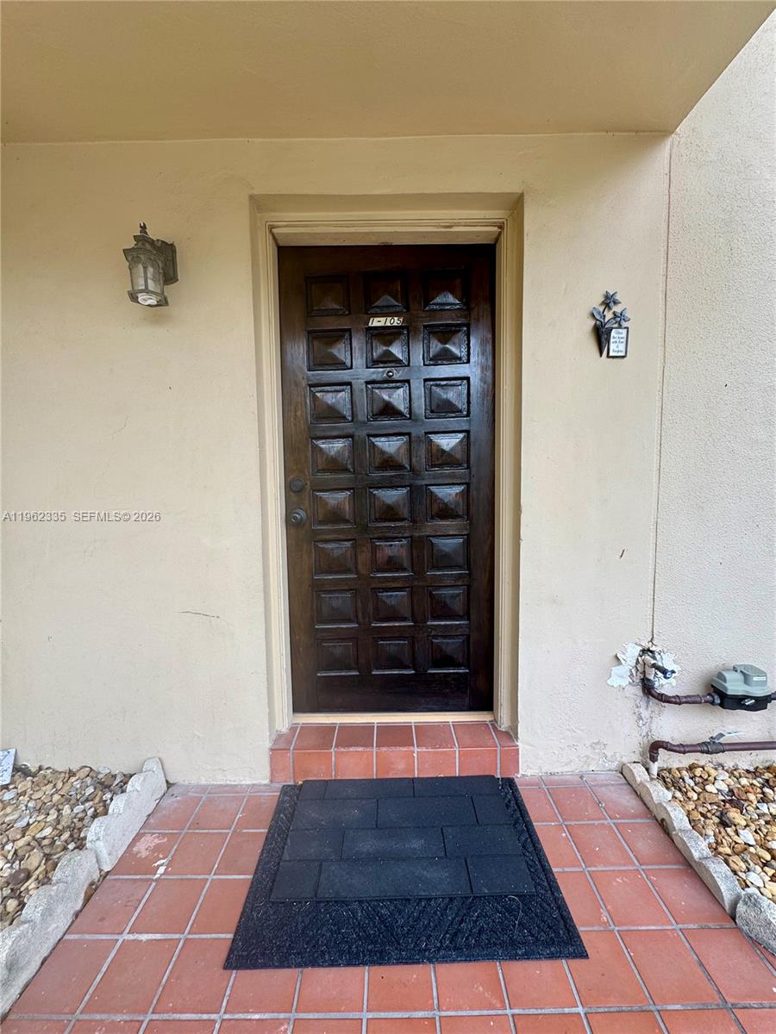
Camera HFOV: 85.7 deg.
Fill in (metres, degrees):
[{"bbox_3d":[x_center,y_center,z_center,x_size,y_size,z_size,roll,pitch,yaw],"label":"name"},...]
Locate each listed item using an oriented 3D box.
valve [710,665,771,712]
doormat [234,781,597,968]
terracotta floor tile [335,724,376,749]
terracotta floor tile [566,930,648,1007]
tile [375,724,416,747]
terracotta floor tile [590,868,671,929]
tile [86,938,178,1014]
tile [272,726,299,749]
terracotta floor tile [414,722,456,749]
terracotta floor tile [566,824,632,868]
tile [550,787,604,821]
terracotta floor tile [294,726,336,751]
[{"bbox_3d":[1.303,0.637,1.560,0.157,0.123,0.100,-1,5,0],"label":"valve"},{"bbox_3d":[0.045,1.074,1.351,0.914,0.022,0.620,-1,6,0],"label":"doormat"},{"bbox_3d":[-0.132,0.922,1.747,0.153,0.013,0.160,-1,6,0],"label":"terracotta floor tile"},{"bbox_3d":[0.522,1.111,1.030,0.154,0.014,0.156,-1,5,0],"label":"terracotta floor tile"},{"bbox_3d":[0.029,0.933,1.771,0.156,0.014,0.166,-2,6,0],"label":"tile"},{"bbox_3d":[0.689,1.096,1.202,0.154,0.012,0.154,-1,5,0],"label":"terracotta floor tile"},{"bbox_3d":[-0.626,1.140,1.037,0.153,0.013,0.155,-1,6,0],"label":"tile"},{"bbox_3d":[-0.437,0.946,1.775,0.082,0.014,0.166,-2,6,0],"label":"tile"},{"bbox_3d":[0.195,0.920,1.753,0.156,0.014,0.162,-1,5,0],"label":"terracotta floor tile"},{"bbox_3d":[0.689,1.080,1.370,0.154,0.012,0.154,-1,5,0],"label":"terracotta floor tile"},{"bbox_3d":[0.687,1.058,1.531,0.153,0.013,0.155,-1,6,0],"label":"tile"},{"bbox_3d":[-0.299,0.930,1.754,0.156,0.014,0.162,-1,5,0],"label":"terracotta floor tile"}]

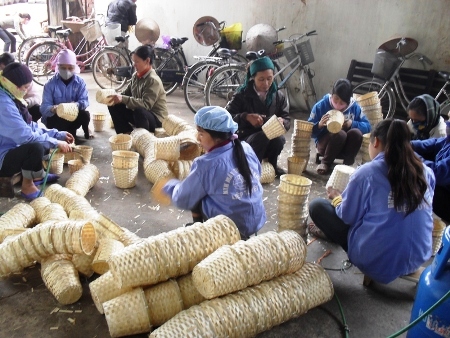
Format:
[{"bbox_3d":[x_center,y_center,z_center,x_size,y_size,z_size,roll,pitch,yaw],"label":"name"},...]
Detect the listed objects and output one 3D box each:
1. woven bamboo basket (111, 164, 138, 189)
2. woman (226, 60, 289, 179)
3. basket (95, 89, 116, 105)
[{"bbox_3d":[-0.762,0.058,3.496,0.200,0.165,0.200,3,20,0],"label":"woven bamboo basket"},{"bbox_3d":[0.314,-0.508,4.092,0.540,0.950,0.650,-5,22,-15],"label":"woman"},{"bbox_3d":[-1.197,-0.724,4.580,0.160,0.175,0.175,13,0,-26],"label":"basket"}]

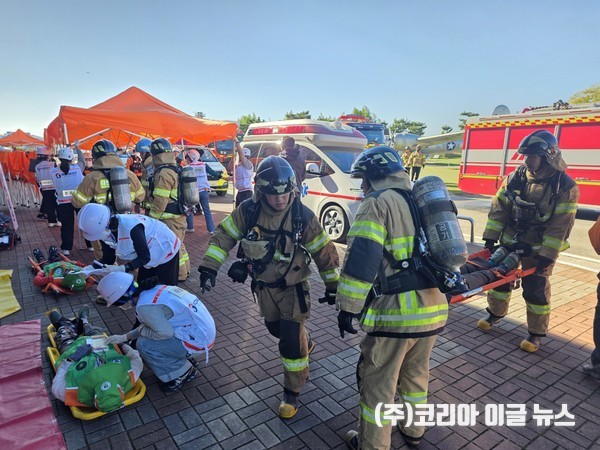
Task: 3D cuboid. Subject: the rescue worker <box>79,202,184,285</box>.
[{"bbox_3d":[-1.546,0.375,3.637,0.920,1.200,0.520,2,11,5],"label":"rescue worker"}]

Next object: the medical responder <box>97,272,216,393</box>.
[{"bbox_3d":[-1.012,0.710,2.945,0.860,0.780,0.560,-1,11,-12],"label":"medical responder"}]

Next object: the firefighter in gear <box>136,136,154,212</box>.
[{"bbox_3d":[-2.262,-0.405,5.982,0.520,1.760,0.600,5,12,17],"label":"firefighter in gear"}]

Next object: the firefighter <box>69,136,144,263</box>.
[{"bbox_3d":[-2.067,-0.058,4.372,0.560,1.760,0.690,11,14,41],"label":"firefighter"}]

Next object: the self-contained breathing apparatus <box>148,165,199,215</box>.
[{"bbox_3d":[-1.547,-0.446,4.902,0.420,0.620,0.420,6,12,26],"label":"self-contained breathing apparatus"}]

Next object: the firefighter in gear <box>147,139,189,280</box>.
[{"bbox_3d":[-1.672,-0.218,5.082,0.560,1.760,0.580,6,12,26],"label":"firefighter in gear"}]

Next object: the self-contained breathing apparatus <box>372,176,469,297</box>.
[{"bbox_3d":[0.625,0.058,2.000,0.320,0.570,0.350,-6,4,36],"label":"self-contained breathing apparatus"}]

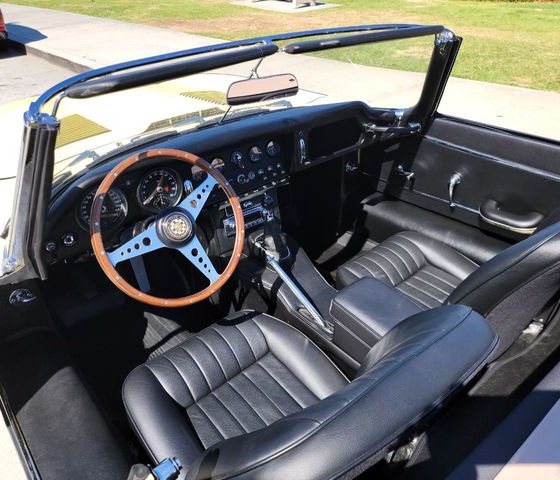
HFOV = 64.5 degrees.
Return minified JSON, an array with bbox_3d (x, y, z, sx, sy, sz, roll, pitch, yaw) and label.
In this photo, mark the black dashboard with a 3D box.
[{"bbox_3d":[-0.127,-0.243,1.399,1.230,0.230,0.185,-25,41,-33],"label":"black dashboard"}]

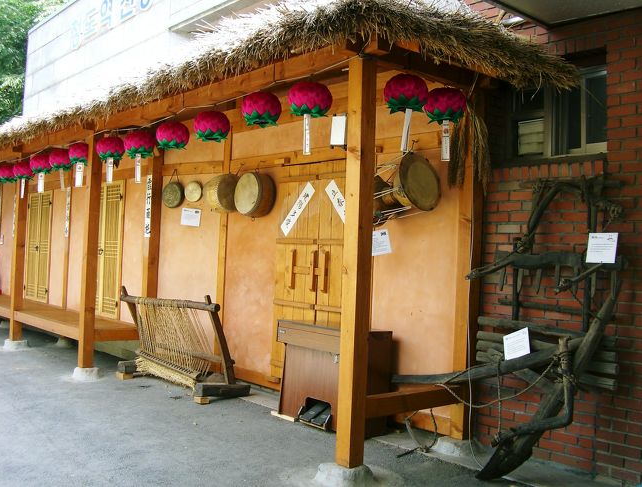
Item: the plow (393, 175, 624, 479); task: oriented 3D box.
[{"bbox_3d":[1.068,0.526,4.416,0.580,1.780,1.420,3,-2,-41],"label":"plow"}]

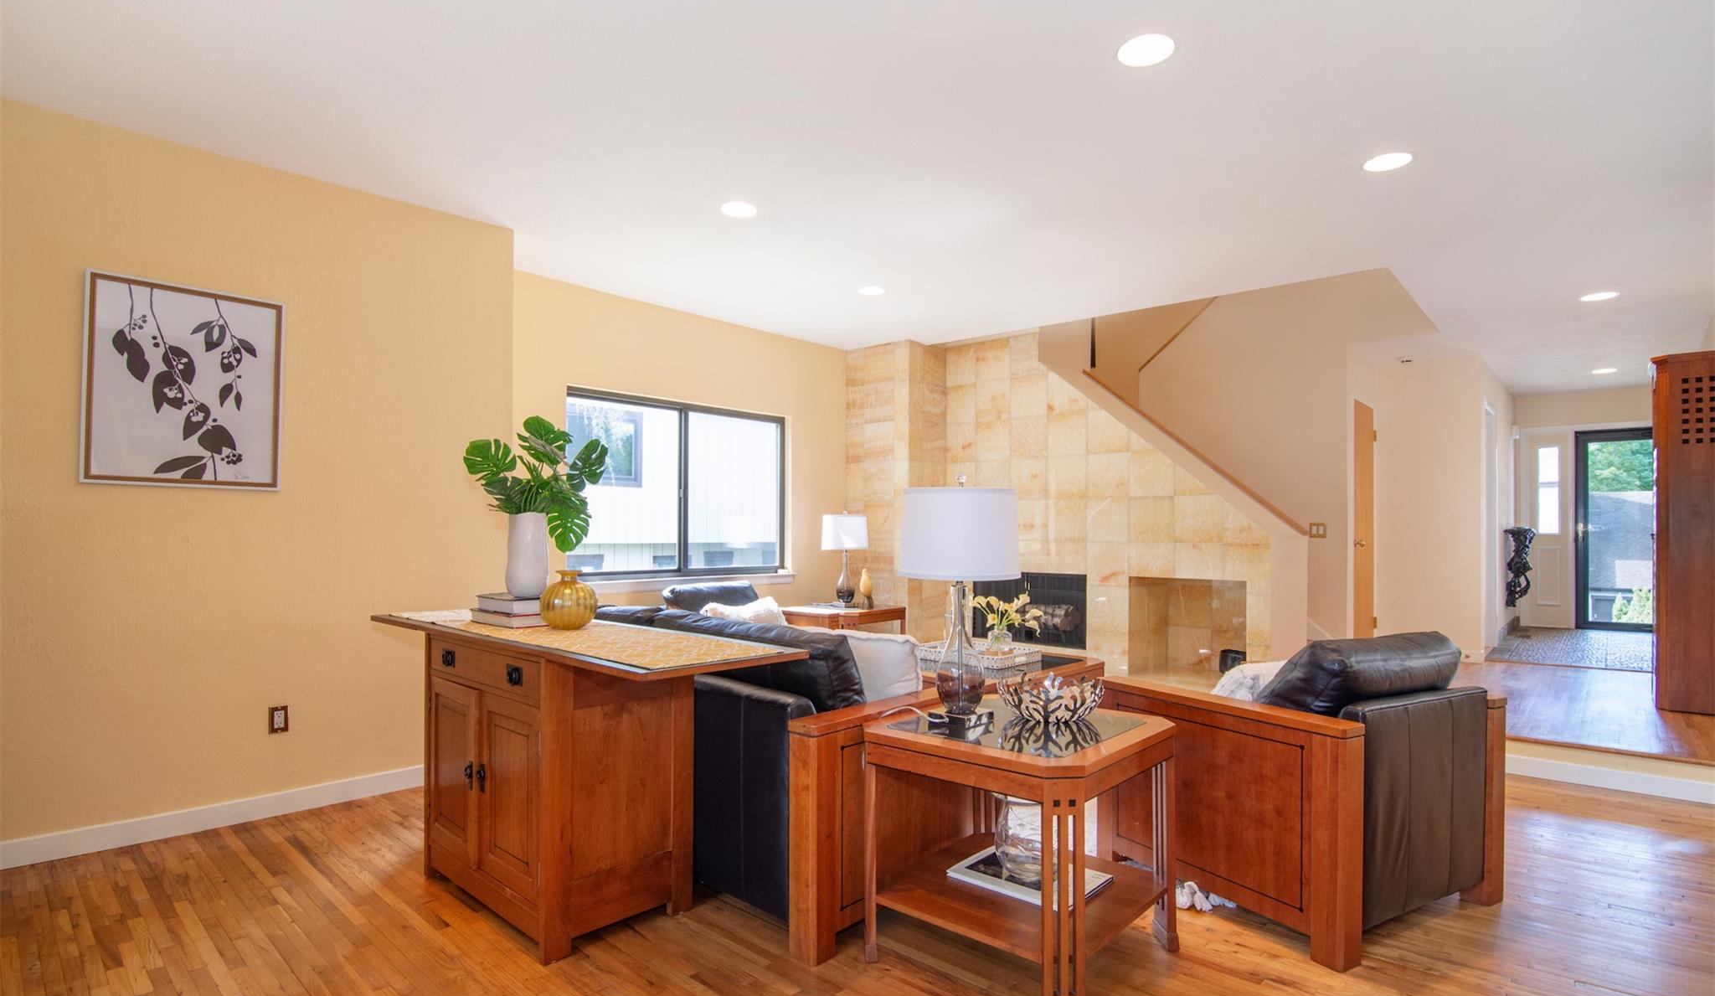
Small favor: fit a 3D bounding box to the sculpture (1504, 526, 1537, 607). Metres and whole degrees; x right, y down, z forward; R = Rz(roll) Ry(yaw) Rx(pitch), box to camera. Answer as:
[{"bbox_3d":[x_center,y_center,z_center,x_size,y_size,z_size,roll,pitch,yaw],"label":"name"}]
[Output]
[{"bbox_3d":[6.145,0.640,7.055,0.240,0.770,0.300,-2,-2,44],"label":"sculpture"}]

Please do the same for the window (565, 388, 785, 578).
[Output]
[{"bbox_3d":[-1.225,-0.066,5.380,0.100,1.200,1.760,-2,-2,44],"label":"window"}]

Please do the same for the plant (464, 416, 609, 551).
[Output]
[{"bbox_3d":[-1.143,-0.048,2.714,0.470,0.470,0.410,0,-2,0],"label":"plant"}]

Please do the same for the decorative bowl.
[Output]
[{"bbox_3d":[0.596,0.625,2.350,0.335,0.120,0.335,0,-2,0],"label":"decorative bowl"}]

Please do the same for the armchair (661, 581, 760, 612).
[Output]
[{"bbox_3d":[-0.776,0.970,4.720,0.920,0.860,0.920,-2,-2,44],"label":"armchair"}]

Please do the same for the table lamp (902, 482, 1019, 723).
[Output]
[{"bbox_3d":[0.308,0.297,2.255,0.362,0.727,0.362,0,-2,0],"label":"table lamp"}]

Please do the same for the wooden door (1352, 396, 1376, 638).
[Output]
[{"bbox_3d":[4.035,0.239,6.055,0.045,2.030,0.680,-2,-3,43],"label":"wooden door"}]

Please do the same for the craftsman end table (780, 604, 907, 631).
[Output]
[{"bbox_3d":[-0.100,1.100,5.440,0.620,0.610,0.620,-2,-2,44],"label":"craftsman end table"}]

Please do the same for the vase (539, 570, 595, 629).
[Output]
[{"bbox_3d":[-0.996,0.347,2.629,0.187,0.203,0.187,0,-2,0],"label":"vase"}]

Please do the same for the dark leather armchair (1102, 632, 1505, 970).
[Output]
[{"bbox_3d":[1.511,0.889,2.668,0.900,0.850,0.910,1,-3,-28],"label":"dark leather armchair"}]

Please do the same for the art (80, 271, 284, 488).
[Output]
[{"bbox_3d":[-2.675,-0.444,3.064,0.600,0.805,0.030,2,-3,-43],"label":"art"}]

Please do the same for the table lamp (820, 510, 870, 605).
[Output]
[{"bbox_3d":[-0.095,0.460,5.807,0.360,0.710,0.360,0,-2,0],"label":"table lamp"}]

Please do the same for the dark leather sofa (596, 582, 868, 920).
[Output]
[{"bbox_3d":[-0.558,0.900,3.180,2.150,0.860,0.950,-2,-2,44],"label":"dark leather sofa"}]

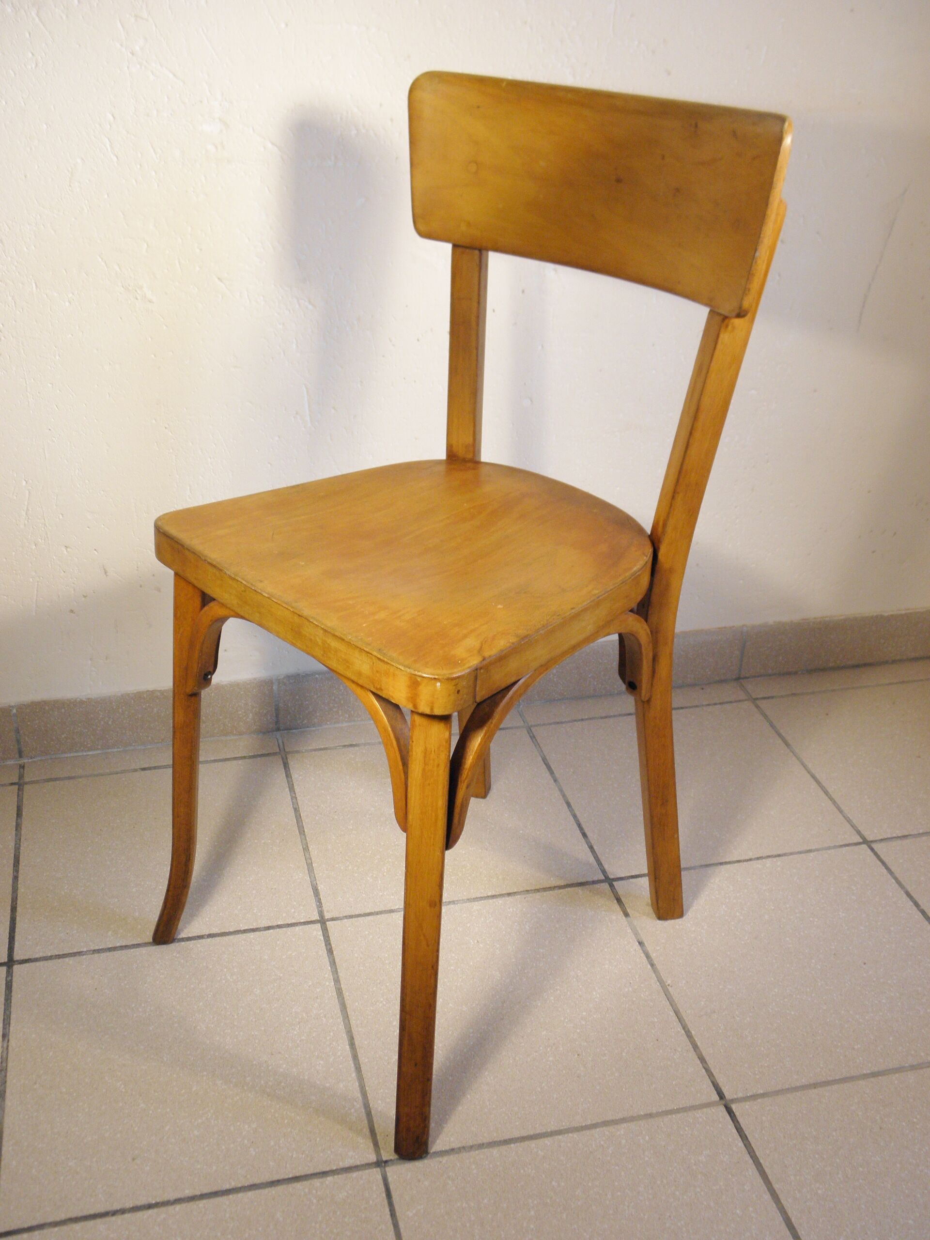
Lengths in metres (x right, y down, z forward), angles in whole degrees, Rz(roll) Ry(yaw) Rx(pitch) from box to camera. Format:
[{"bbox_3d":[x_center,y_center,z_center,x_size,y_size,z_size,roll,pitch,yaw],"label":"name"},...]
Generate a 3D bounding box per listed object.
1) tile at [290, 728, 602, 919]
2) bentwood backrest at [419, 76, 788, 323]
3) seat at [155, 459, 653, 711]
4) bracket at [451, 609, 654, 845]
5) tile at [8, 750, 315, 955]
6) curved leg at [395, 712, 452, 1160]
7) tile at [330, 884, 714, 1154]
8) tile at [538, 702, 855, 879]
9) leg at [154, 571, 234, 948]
[{"bbox_3d":[-0.032,0.233,1.535,0.313,0.010,0.313,-5,29,-13],"label":"tile"},{"bbox_3d":[0.100,-0.372,1.095,0.043,0.151,0.399,-20,35,-41],"label":"bentwood backrest"},{"bbox_3d":[-0.028,-0.060,1.129,0.359,0.032,0.368,-24,37,-39],"label":"seat"},{"bbox_3d":[0.072,0.075,1.094,0.030,0.147,0.274,24,35,35],"label":"bracket"},{"bbox_3d":[-0.341,0.260,1.461,0.313,0.010,0.313,-5,29,-13],"label":"tile"},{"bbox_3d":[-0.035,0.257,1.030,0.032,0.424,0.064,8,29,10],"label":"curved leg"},{"bbox_3d":[0.045,0.379,1.266,0.313,0.010,0.313,-5,29,-13],"label":"tile"},{"bbox_3d":[0.277,0.205,1.608,0.313,0.010,0.313,-5,29,-13],"label":"tile"},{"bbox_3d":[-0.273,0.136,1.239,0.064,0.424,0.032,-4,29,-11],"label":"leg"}]

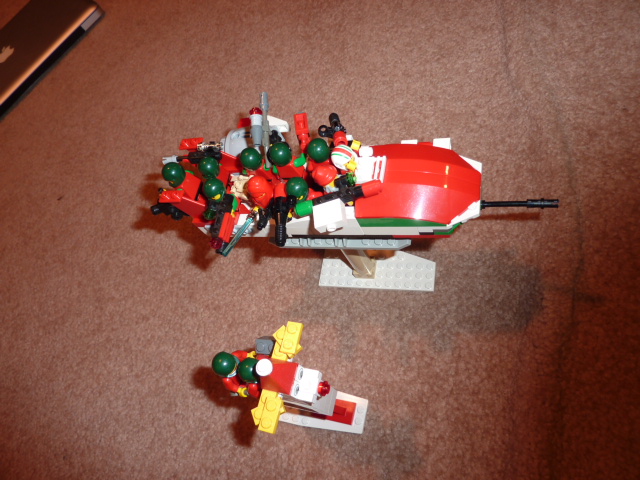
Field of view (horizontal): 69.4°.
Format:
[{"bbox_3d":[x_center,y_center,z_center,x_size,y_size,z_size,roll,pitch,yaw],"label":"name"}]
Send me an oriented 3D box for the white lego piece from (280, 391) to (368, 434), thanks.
[{"bbox_3d":[0.000,0.125,0.345,0.072,0.005,0.032,3,64,24],"label":"white lego piece"}]

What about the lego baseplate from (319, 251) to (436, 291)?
[{"bbox_3d":[0.048,0.018,0.386,0.096,0.005,0.048,0,63,23],"label":"lego baseplate"}]

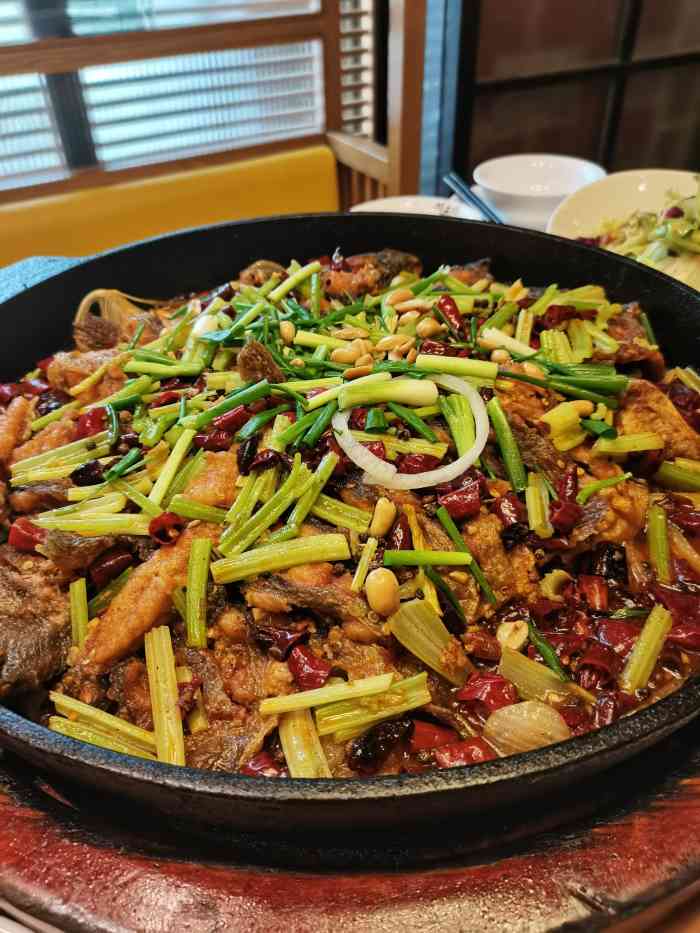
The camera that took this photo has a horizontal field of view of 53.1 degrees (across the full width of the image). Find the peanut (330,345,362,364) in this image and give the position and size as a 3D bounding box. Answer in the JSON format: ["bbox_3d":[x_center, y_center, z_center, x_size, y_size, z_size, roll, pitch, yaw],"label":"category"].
[{"bbox_3d":[-0.002,-0.051,0.316,0.014,0.008,0.009,-9,39,-10],"label":"peanut"}]

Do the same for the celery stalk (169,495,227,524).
[{"bbox_3d":[-0.051,0.014,0.236,0.022,0.004,0.005,12,41,18],"label":"celery stalk"}]

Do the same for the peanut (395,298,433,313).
[{"bbox_3d":[0.030,-0.076,0.329,0.018,0.005,0.007,-6,38,-7],"label":"peanut"}]

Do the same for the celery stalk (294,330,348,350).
[{"bbox_3d":[-0.012,-0.056,0.312,0.025,0.005,0.005,11,40,17],"label":"celery stalk"}]

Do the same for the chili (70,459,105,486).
[{"bbox_3d":[-0.095,0.002,0.252,0.013,0.009,0.009,-9,38,-11],"label":"chili"}]

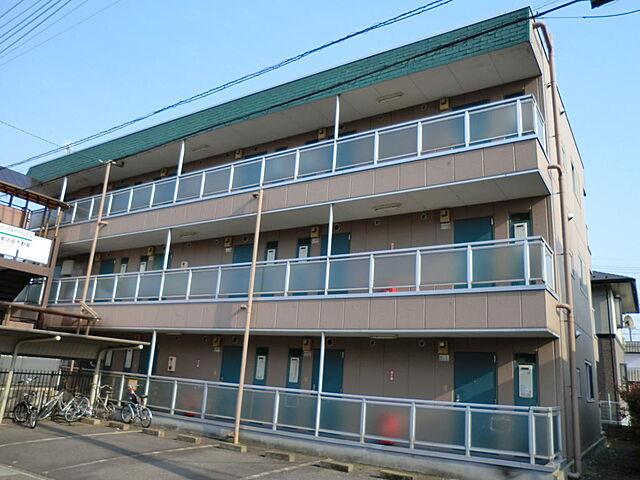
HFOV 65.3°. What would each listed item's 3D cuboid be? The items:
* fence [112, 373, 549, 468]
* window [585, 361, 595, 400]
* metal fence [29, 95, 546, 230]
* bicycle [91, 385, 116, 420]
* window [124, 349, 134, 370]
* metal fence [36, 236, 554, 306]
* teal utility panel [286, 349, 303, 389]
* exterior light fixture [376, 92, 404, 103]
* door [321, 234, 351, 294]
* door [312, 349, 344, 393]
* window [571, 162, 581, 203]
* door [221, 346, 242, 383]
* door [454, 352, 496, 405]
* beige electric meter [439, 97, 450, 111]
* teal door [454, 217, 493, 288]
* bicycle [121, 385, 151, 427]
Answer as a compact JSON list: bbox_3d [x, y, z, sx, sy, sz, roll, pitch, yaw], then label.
[{"bbox_3d":[-1.376,3.936,11.894,12.877,0.929,1.128,-6,-18,33],"label":"fence"},{"bbox_3d":[7.425,3.904,13.746,0.100,0.987,1.524,-6,-18,33],"label":"window"},{"bbox_3d":[-3.349,-1.370,14.634,18.360,0.850,1.224,-6,-19,32],"label":"metal fence"},{"bbox_3d":[-5.859,4.352,13.300,1.500,1.000,0.550,-7,-19,35],"label":"bicycle"},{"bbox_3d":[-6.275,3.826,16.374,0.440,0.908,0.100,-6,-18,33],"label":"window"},{"bbox_3d":[-2.686,1.323,13.678,16.554,0.914,1.216,-6,-18,33],"label":"metal fence"},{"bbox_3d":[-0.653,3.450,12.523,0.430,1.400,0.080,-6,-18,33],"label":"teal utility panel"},{"bbox_3d":[1.738,-3.502,12.358,0.639,0.079,0.138,-6,-18,33],"label":"exterior light fixture"},{"bbox_3d":[0.331,0.831,12.247,0.845,2.000,0.070,-6,-19,32],"label":"door"},{"bbox_3d":[0.137,3.552,11.494,0.855,2.000,0.070,-6,-19,32],"label":"door"},{"bbox_3d":[7.806,-1.721,15.279,0.100,0.982,1.524,-6,-18,33],"label":"window"},{"bbox_3d":[-2.460,3.885,13.745,0.864,1.904,0.080,-6,-18,33],"label":"door"},{"bbox_3d":[3.153,3.260,10.103,0.867,1.928,0.080,-6,-18,33],"label":"door"},{"bbox_3d":[2.945,-3.221,11.798,0.205,0.290,0.140,-6,-18,33],"label":"beige electric meter"},{"bbox_3d":[3.237,0.512,10.408,0.817,2.000,0.070,-6,-19,32],"label":"teal door"},{"bbox_3d":[-4.585,4.224,12.535,1.500,1.000,0.550,-10,-21,42],"label":"bicycle"}]

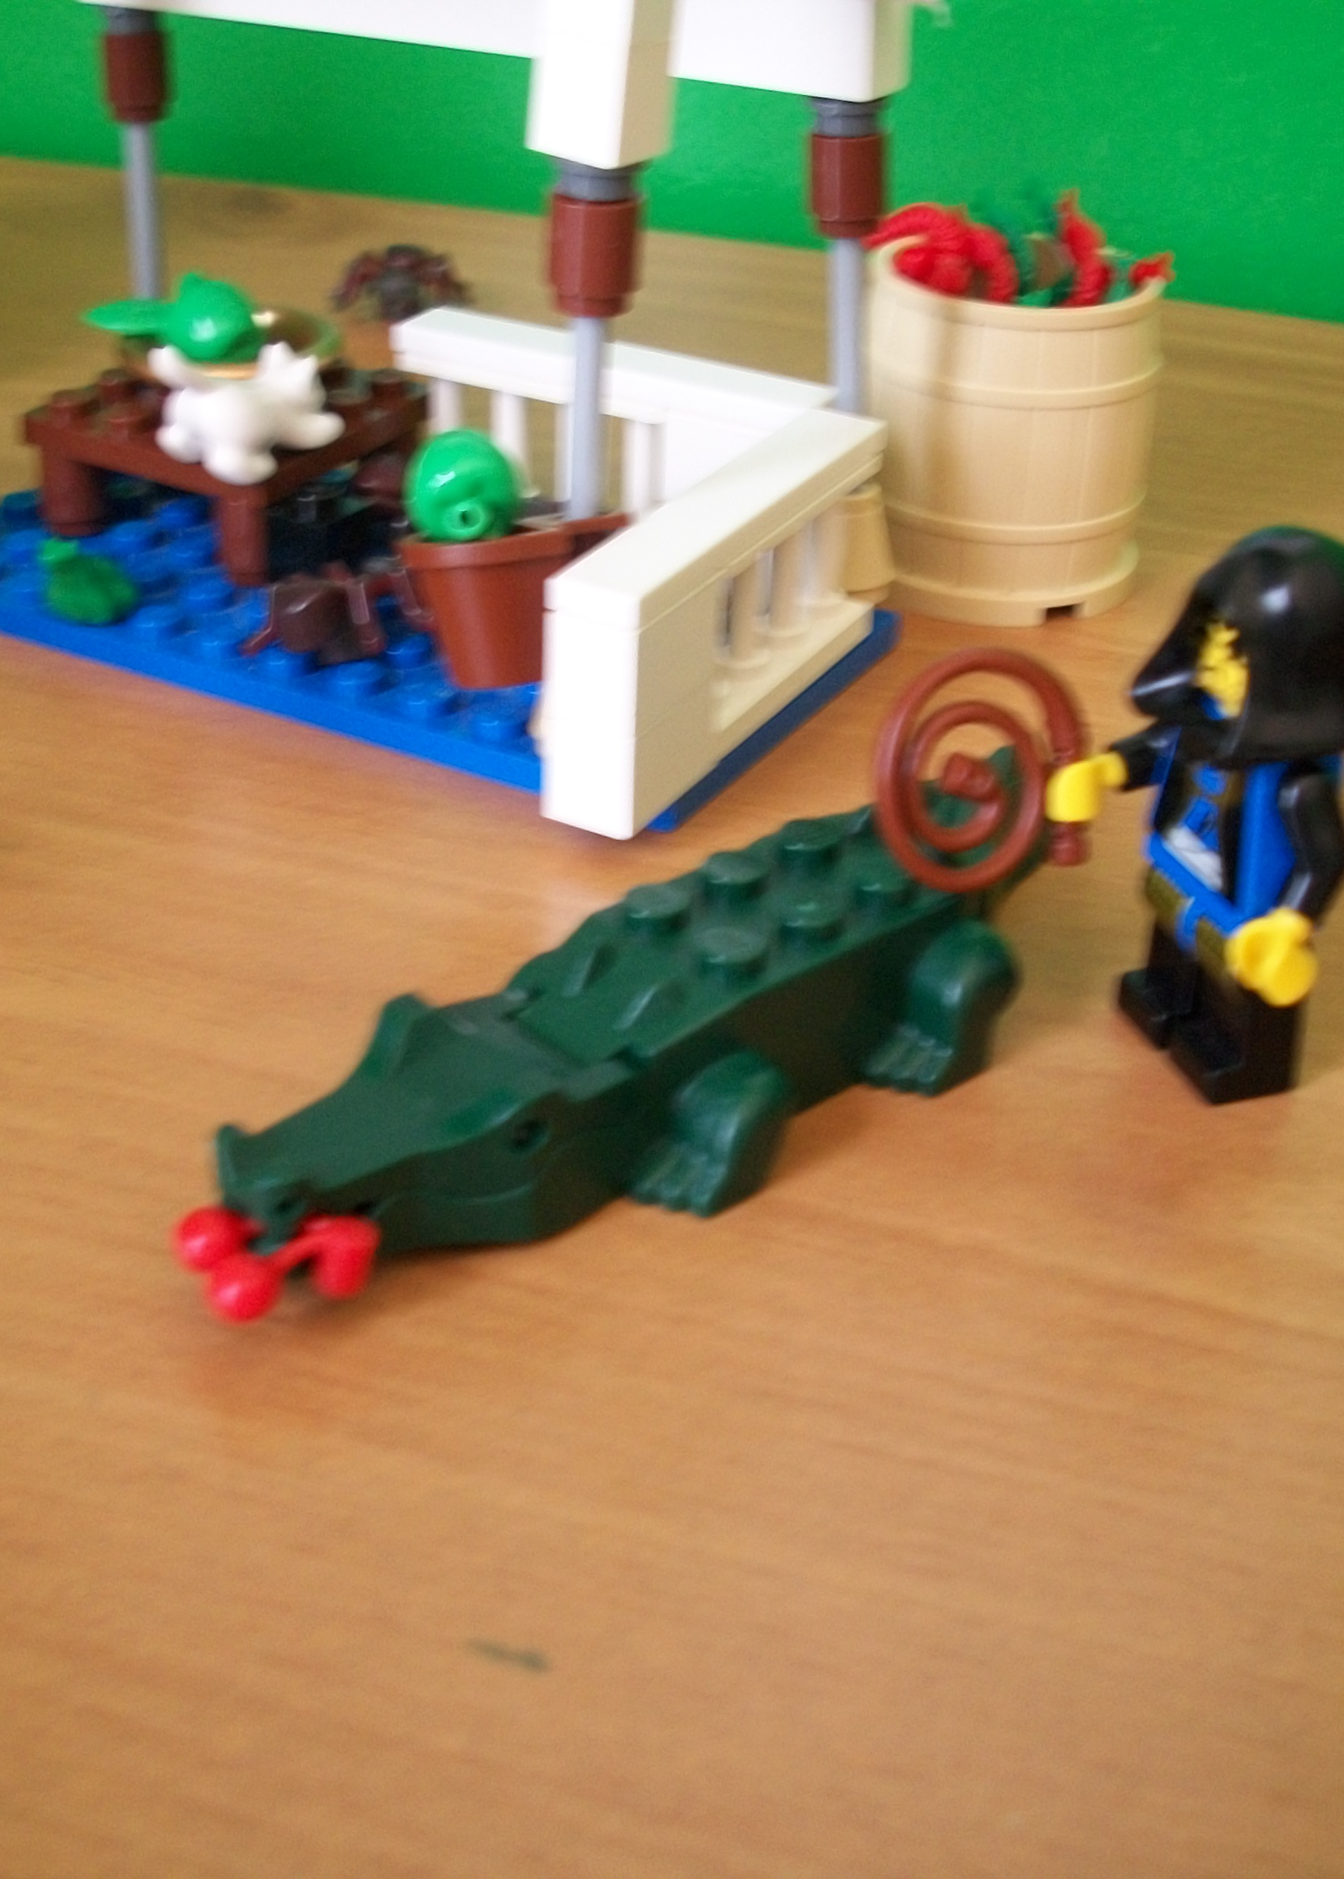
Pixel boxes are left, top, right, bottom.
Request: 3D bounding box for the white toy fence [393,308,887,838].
[{"bbox_3d":[-0.014,-0.039,0.247,0.056,0.023,0.056,18,35,24],"label":"white toy fence"}]

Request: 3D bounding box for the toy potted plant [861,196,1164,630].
[{"bbox_3d":[0.036,-0.059,0.271,0.033,0.041,0.033,1,32,-1],"label":"toy potted plant"}]

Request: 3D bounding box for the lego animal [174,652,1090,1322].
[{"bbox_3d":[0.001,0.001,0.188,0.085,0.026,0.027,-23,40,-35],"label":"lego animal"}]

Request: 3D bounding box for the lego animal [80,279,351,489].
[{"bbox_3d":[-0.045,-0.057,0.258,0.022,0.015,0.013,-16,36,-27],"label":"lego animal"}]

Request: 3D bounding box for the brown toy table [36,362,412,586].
[{"bbox_3d":[-0.047,-0.053,0.276,0.032,0.015,0.032,18,35,24],"label":"brown toy table"}]

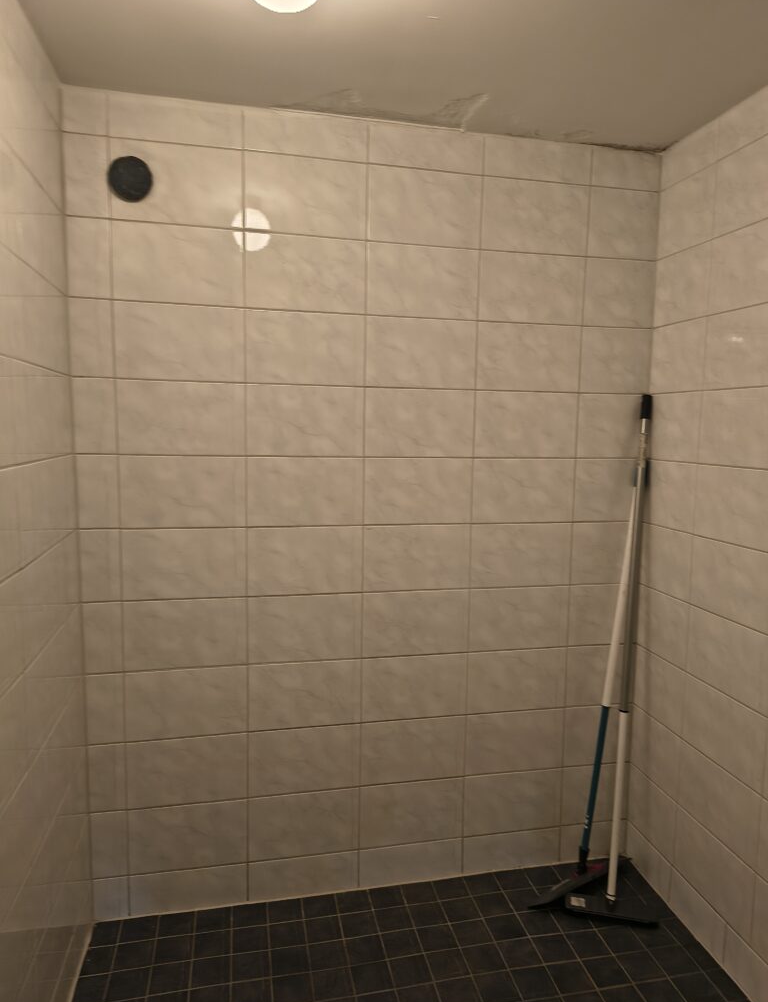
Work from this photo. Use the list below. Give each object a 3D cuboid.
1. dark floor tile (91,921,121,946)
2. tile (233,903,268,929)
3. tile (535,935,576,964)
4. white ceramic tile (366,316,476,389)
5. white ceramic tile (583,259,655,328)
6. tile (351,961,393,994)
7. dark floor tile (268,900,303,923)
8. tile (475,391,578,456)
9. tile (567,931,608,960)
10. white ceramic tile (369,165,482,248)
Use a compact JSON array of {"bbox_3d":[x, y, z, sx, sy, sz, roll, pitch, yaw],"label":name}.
[{"bbox_3d":[-0.772,1.210,1.978,0.076,0.010,0.098,-1,6,-12],"label":"dark floor tile"},{"bbox_3d":[-0.389,1.202,2.054,0.097,0.009,0.092,0,7,-13],"label":"tile"},{"bbox_3d":[0.465,1.231,1.943,0.099,0.009,0.099,-1,7,-13],"label":"tile"},{"bbox_3d":[0.109,-0.423,2.036,0.329,0.197,0.009,0,6,-12],"label":"white ceramic tile"},{"bbox_3d":[0.718,-0.633,2.164,0.234,0.198,0.010,-1,7,-13],"label":"white ceramic tile"},{"bbox_3d":[-0.030,1.228,1.823,0.097,0.009,0.097,-1,6,-12],"label":"tile"},{"bbox_3d":[-0.290,1.204,2.079,0.099,0.010,0.092,-1,8,-12],"label":"dark floor tile"},{"bbox_3d":[0.432,-0.232,2.138,0.331,0.197,0.010,-1,7,-13],"label":"tile"},{"bbox_3d":[0.564,1.229,1.963,0.097,0.009,0.097,0,7,-13],"label":"tile"},{"bbox_3d":[0.116,-0.820,1.985,0.330,0.199,0.009,-1,7,-13],"label":"white ceramic tile"}]

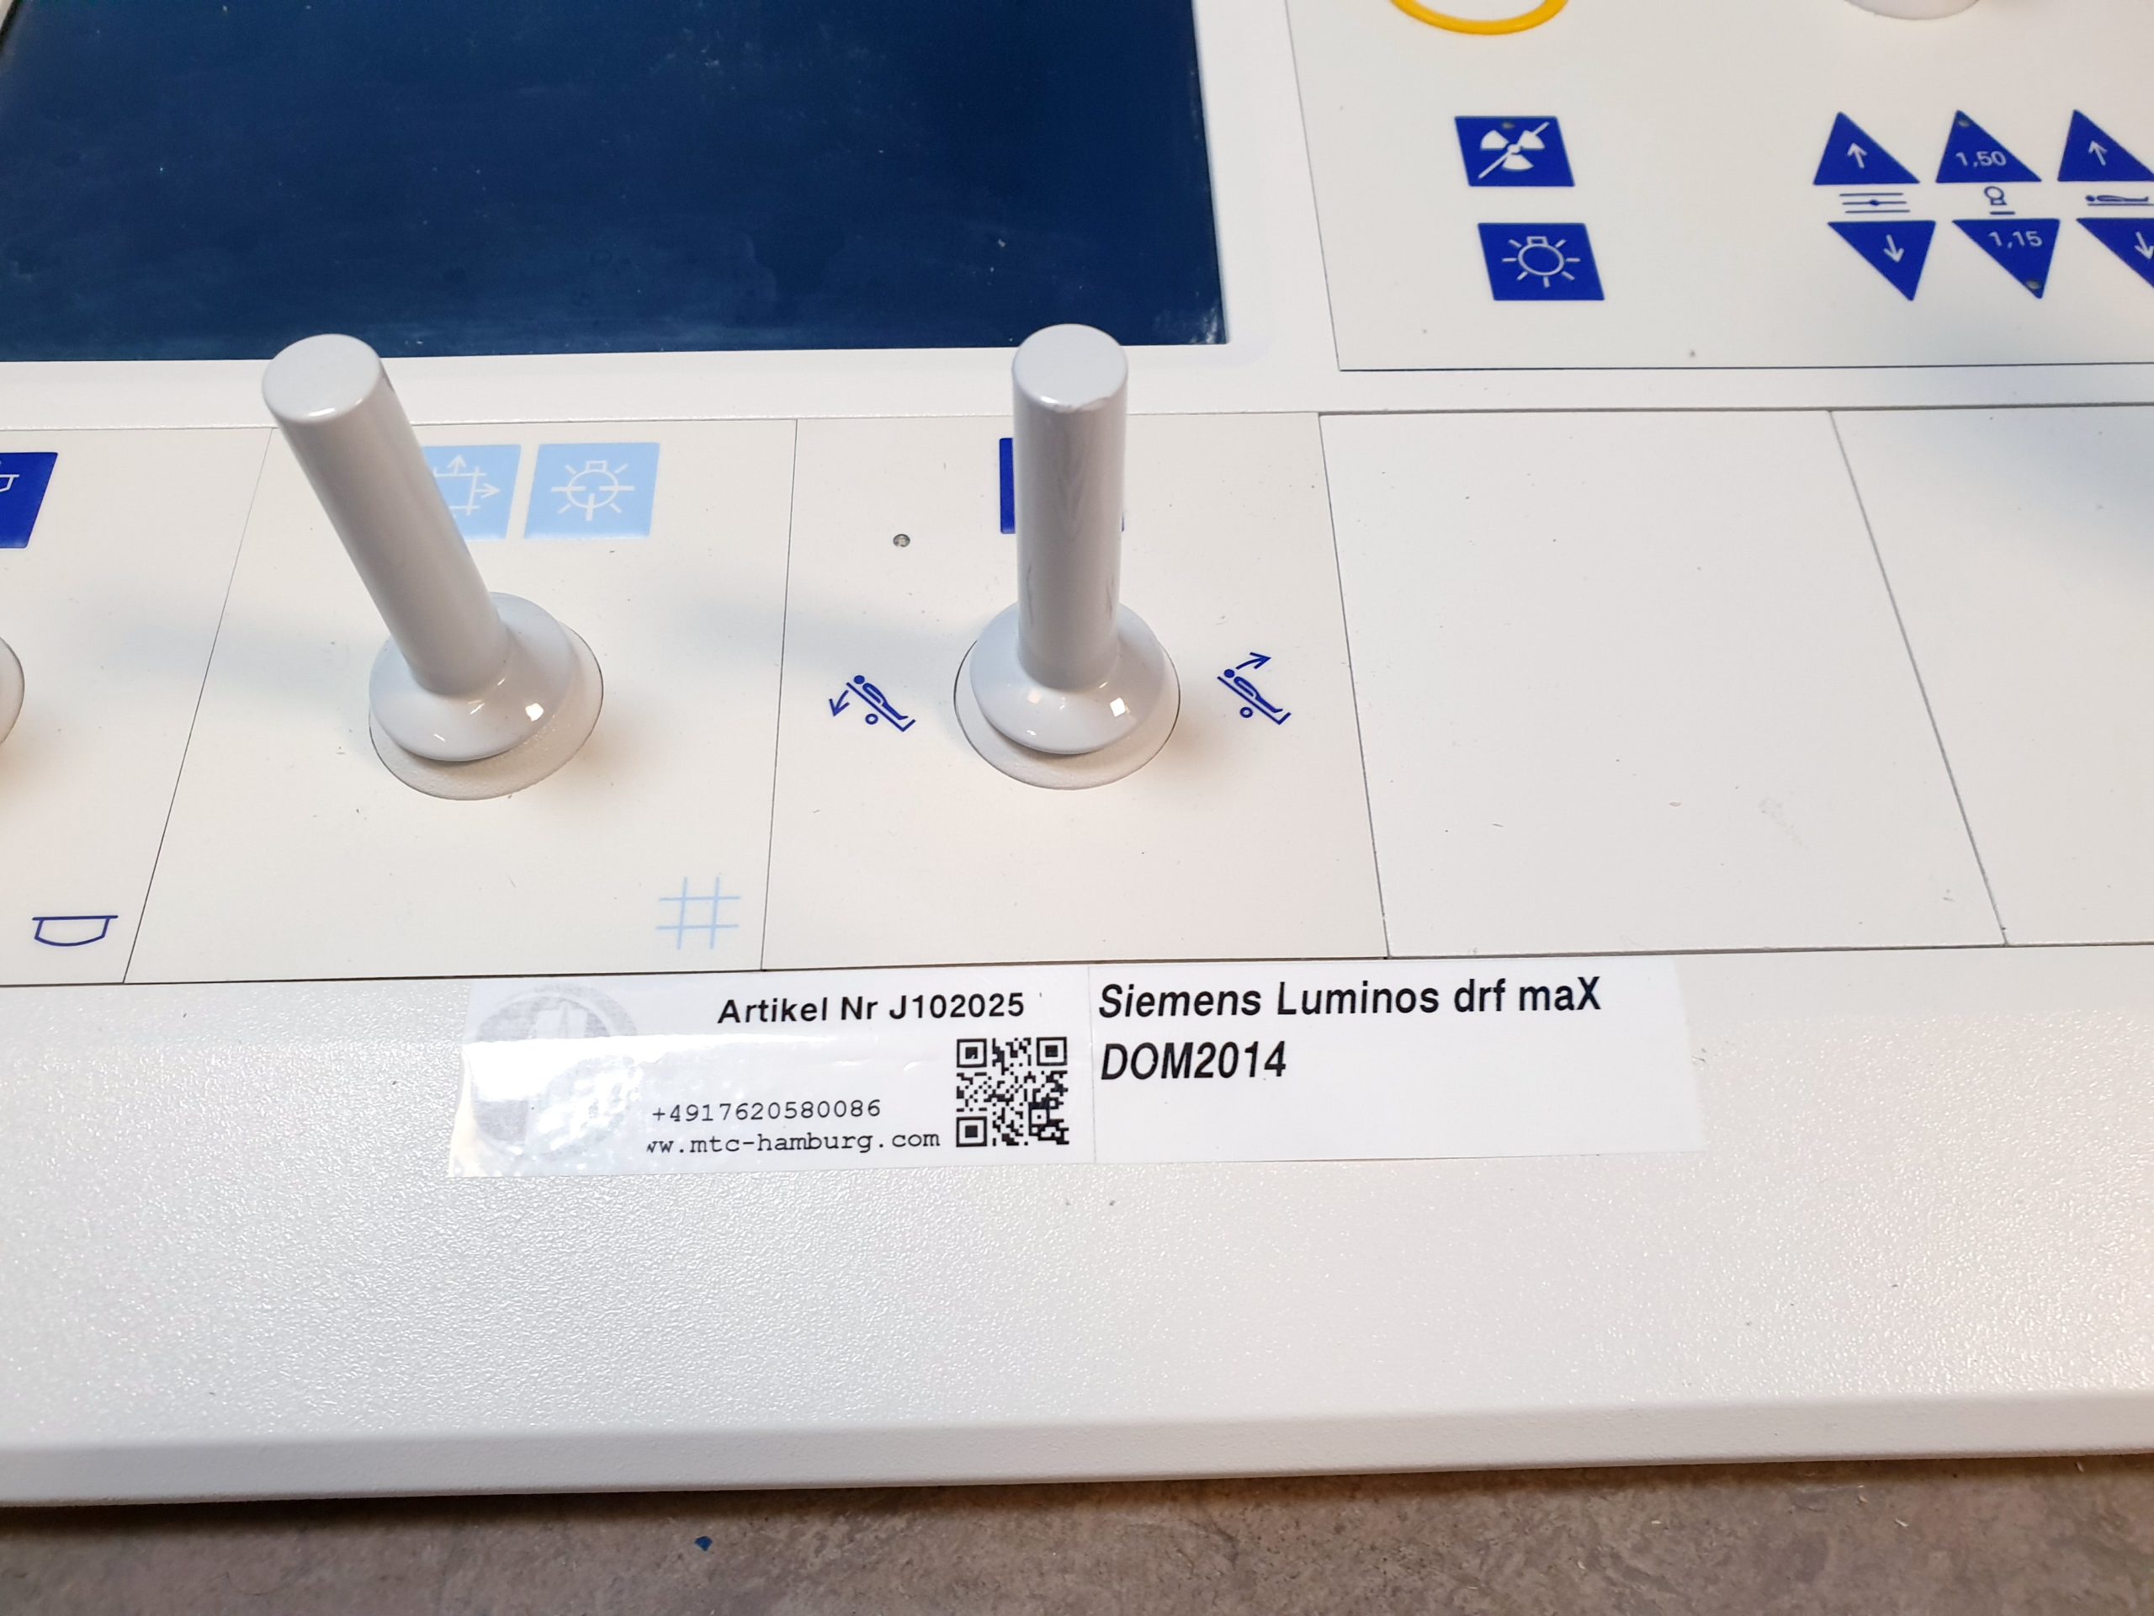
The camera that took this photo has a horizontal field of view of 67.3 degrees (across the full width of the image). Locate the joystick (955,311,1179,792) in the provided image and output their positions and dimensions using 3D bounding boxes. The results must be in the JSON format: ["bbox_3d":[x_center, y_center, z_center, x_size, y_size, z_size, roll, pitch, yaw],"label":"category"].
[{"bbox_3d":[-0.001,-0.031,0.197,0.031,0.064,0.031,-1,62,-2],"label":"joystick"}]

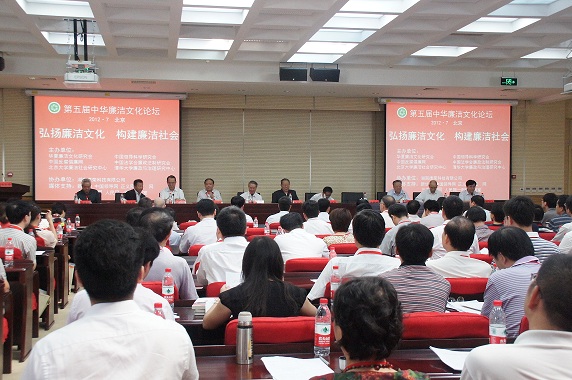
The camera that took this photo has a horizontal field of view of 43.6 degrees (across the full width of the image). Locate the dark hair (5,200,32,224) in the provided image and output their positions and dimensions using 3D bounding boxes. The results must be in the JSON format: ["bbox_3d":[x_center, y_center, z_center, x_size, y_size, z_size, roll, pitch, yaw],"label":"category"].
[{"bbox_3d":[-2.495,0.209,6.650,0.190,0.220,0.230,0,1,10],"label":"dark hair"}]

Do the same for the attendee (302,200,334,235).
[{"bbox_3d":[0.282,0.726,8.050,0.500,1.230,0.760,0,1,-10],"label":"attendee"}]

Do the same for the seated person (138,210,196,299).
[{"bbox_3d":[-0.801,0.743,4.520,0.520,1.250,0.780,0,1,-5],"label":"seated person"}]

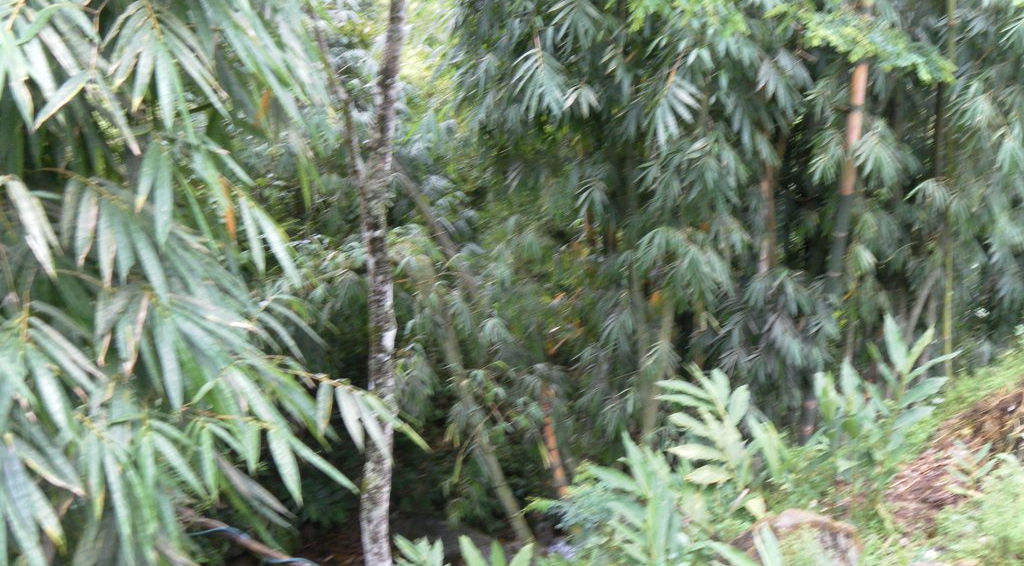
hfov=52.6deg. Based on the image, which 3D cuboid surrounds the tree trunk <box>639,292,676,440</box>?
[{"bbox_3d":[1.136,0.637,8.000,0.110,1.200,0.110,9,1,0],"label":"tree trunk"}]

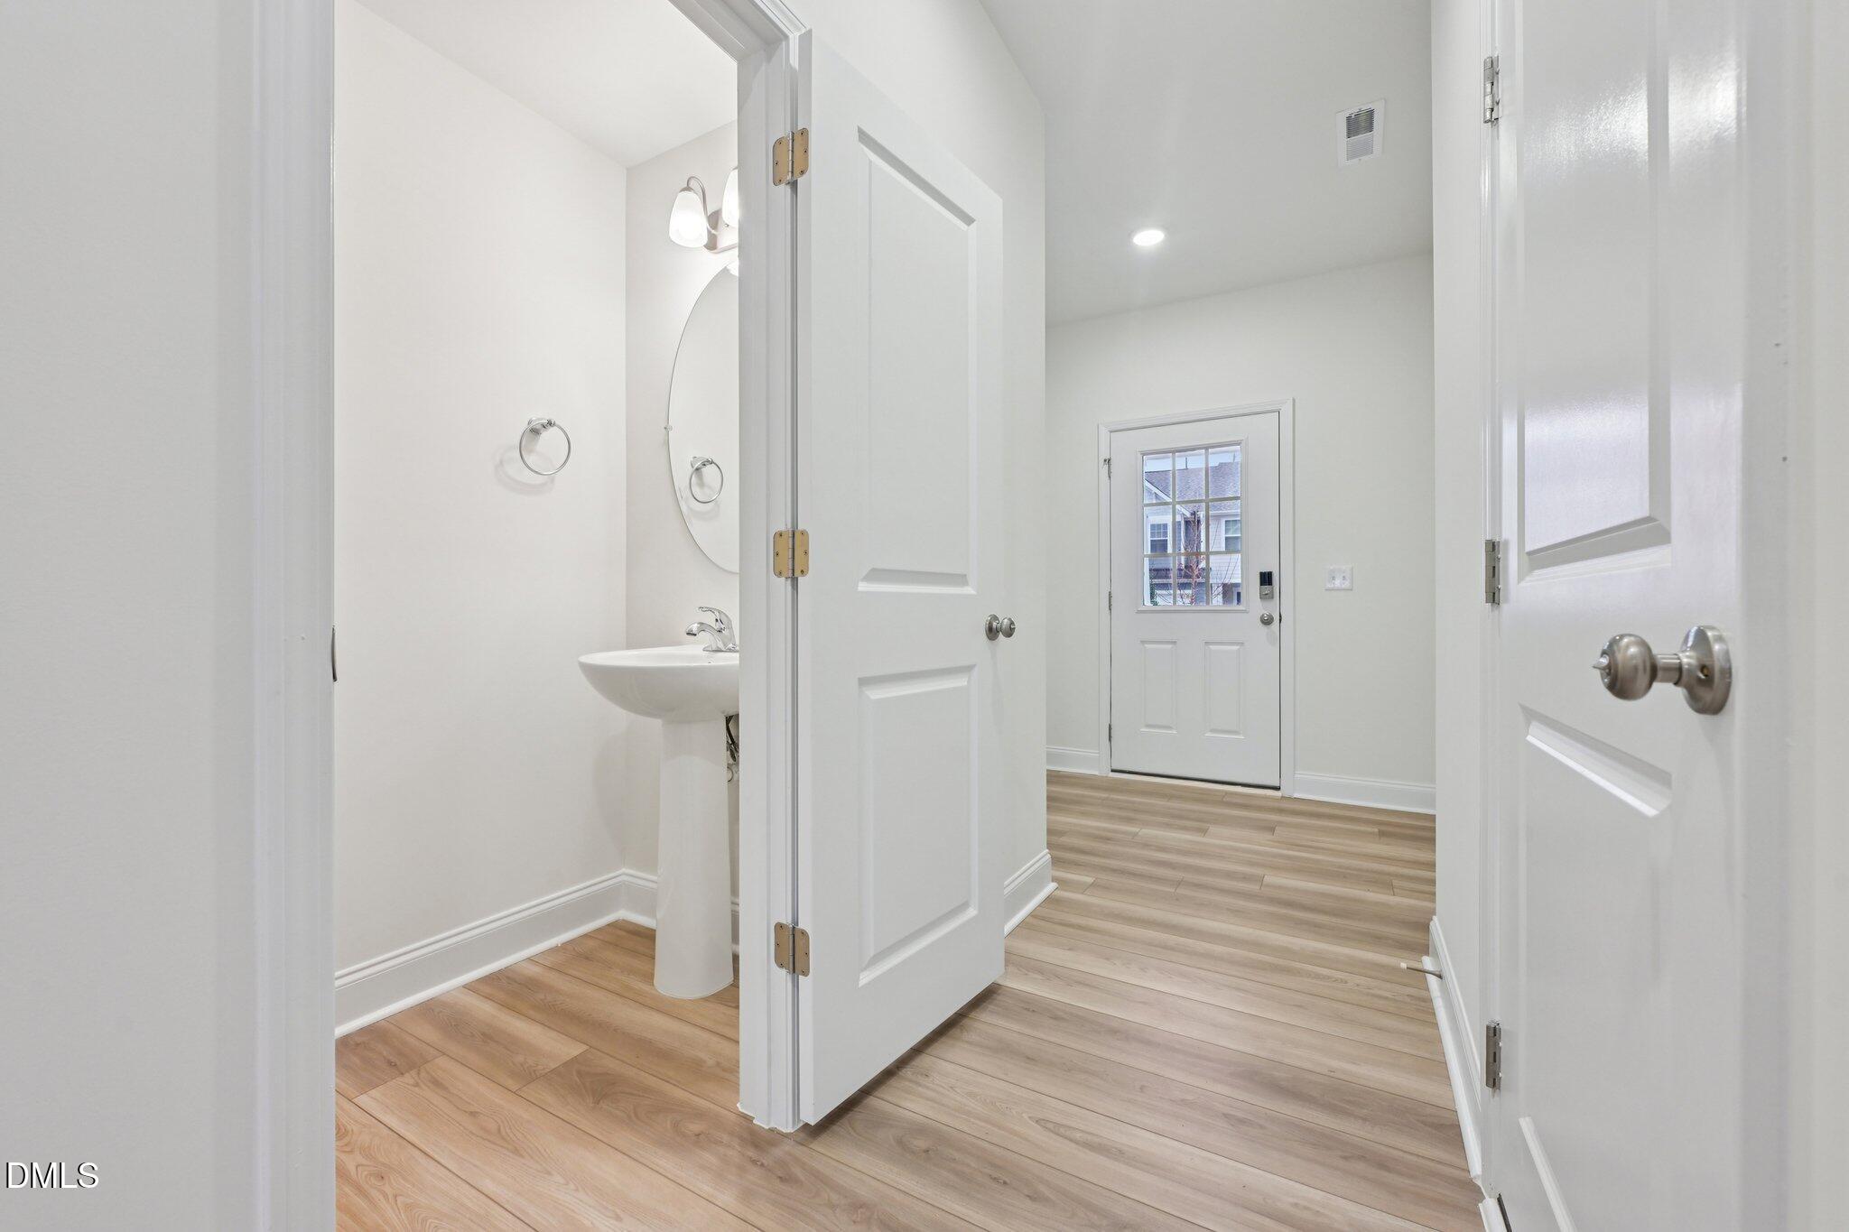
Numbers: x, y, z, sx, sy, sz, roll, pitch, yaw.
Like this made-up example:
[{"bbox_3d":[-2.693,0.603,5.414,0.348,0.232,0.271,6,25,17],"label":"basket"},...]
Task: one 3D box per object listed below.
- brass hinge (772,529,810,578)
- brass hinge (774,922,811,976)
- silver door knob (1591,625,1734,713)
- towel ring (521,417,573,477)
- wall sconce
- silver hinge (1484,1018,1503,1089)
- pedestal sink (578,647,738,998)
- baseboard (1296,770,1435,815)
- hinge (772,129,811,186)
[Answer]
[{"bbox_3d":[-0.250,-0.117,1.349,0.088,0.090,0.014,0,1,33],"label":"brass hinge"},{"bbox_3d":[-0.250,0.627,1.355,0.088,0.090,0.014,0,1,33],"label":"brass hinge"},{"bbox_3d":[0.536,0.039,0.532,0.066,0.065,0.065,0,1,29],"label":"silver door knob"},{"bbox_3d":[-1.085,-0.481,2.048,0.070,0.165,0.155,0,1,30],"label":"towel ring"},{"bbox_3d":[-0.569,-1.144,1.978,0.335,0.190,0.180,0,1,30],"label":"wall sconce"},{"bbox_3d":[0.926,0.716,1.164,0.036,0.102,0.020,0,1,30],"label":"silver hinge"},{"bbox_3d":[-0.650,0.529,1.859,0.560,0.864,0.490,0,1,30],"label":"pedestal sink"},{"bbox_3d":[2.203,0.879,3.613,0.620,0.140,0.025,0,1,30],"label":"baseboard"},{"bbox_3d":[-0.249,-0.857,1.343,0.088,0.090,0.014,0,1,33],"label":"hinge"}]

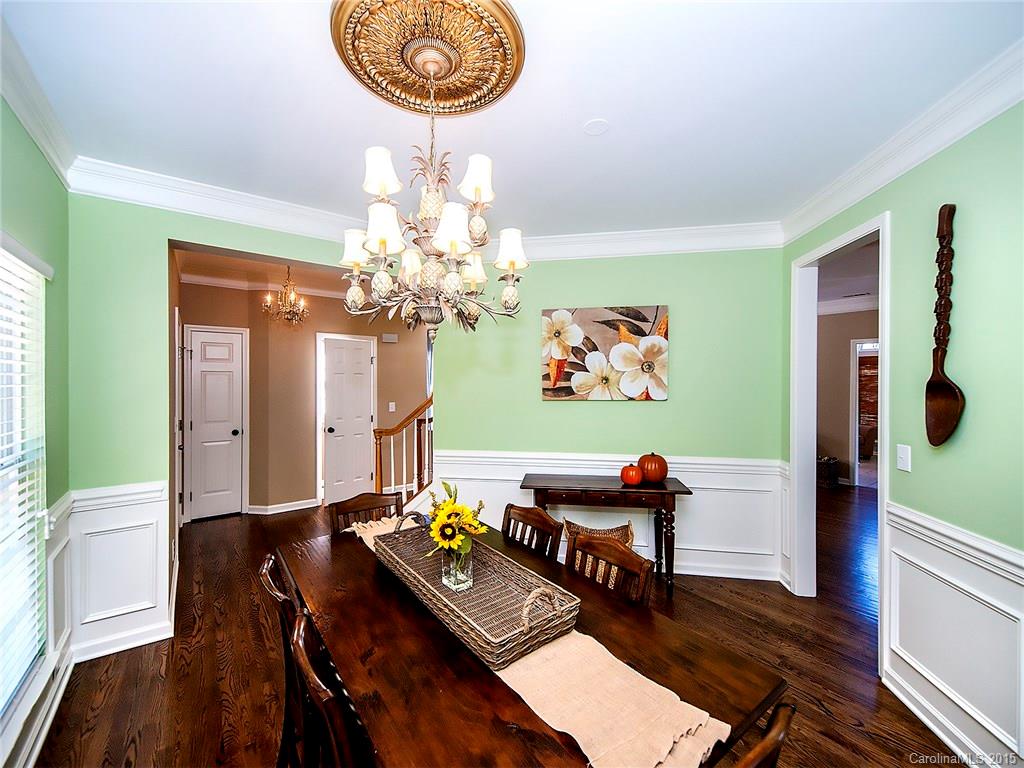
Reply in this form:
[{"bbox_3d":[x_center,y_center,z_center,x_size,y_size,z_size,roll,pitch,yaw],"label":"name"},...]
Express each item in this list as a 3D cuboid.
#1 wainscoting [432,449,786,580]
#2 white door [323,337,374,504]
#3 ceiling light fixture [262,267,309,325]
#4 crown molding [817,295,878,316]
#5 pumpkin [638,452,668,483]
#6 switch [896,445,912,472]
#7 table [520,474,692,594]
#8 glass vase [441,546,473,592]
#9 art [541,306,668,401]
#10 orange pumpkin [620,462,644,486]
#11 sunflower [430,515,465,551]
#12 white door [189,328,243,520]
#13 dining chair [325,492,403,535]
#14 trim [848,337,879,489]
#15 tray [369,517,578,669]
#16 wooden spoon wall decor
[{"bbox_3d":[0.677,1.029,3.314,2.710,0.915,0.060,0,0,9],"label":"wainscoting"},{"bbox_3d":[-2.104,0.464,5.329,0.618,2.045,0.050,0,0,-37],"label":"white door"},{"bbox_3d":[-2.195,-0.866,4.030,0.430,0.560,0.430,0,0,-36],"label":"ceiling light fixture"},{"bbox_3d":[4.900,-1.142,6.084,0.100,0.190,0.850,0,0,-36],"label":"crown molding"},{"bbox_3d":[1.082,0.636,3.165,0.217,0.222,0.217,0,0,8],"label":"pumpkin"},{"bbox_3d":[1.852,0.352,1.960,0.012,0.118,0.077,0,0,9],"label":"switch"},{"bbox_3d":[0.675,1.112,3.095,1.170,0.755,0.400,0,0,9],"label":"table"},{"bbox_3d":[-0.204,0.688,1.548,0.082,0.125,0.082,0,0,-37],"label":"glass vase"},{"bbox_3d":[0.745,-0.239,3.361,0.999,0.753,0.037,0,0,8],"label":"art"},{"bbox_3d":[0.885,0.669,3.050,0.165,0.155,0.165,0,0,9],"label":"orange pumpkin"},{"bbox_3d":[-0.231,0.532,1.485,0.122,0.125,0.055,0,-16,-6],"label":"sunflower"},{"bbox_3d":[-3.307,0.467,4.654,0.461,2.045,0.050,0,0,-37],"label":"white door"},{"bbox_3d":[-0.674,1.064,2.124,0.430,0.900,0.500,0,0,-37],"label":"dining chair"},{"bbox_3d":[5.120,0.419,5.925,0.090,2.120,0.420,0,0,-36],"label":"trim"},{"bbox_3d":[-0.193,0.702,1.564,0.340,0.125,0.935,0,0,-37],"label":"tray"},{"bbox_3d":[1.792,-0.236,1.716,0.055,1.000,0.165,0,0,9],"label":"wooden spoon wall decor"}]

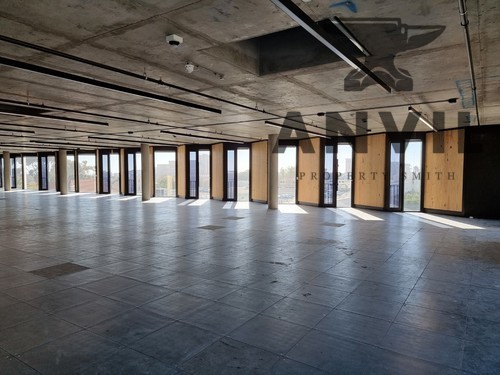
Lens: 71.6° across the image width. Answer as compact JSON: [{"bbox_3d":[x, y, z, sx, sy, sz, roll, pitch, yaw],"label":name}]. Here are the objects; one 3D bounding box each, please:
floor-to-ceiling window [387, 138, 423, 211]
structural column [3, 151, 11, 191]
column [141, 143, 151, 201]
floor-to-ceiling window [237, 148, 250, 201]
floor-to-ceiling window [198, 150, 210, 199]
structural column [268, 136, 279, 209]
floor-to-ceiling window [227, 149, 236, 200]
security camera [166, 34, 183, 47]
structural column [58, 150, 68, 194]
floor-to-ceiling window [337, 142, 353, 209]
[{"bbox_3d":[6.020,-0.490,13.500,1.300,2.860,0.130,0,2,6],"label":"floor-to-ceiling window"},{"bbox_3d":[-18.496,-1.227,26.435,0.390,3.000,0.390,2,3,33],"label":"structural column"},{"bbox_3d":[-5.496,-0.833,18.285,0.390,3.000,0.390,2,3,33],"label":"column"},{"bbox_3d":[-0.310,-0.669,17.640,0.720,2.720,0.100,0,2,4],"label":"floor-to-ceiling window"},{"bbox_3d":[-2.469,-0.732,18.940,0.660,2.720,0.100,0,2,4],"label":"floor-to-ceiling window"},{"bbox_3d":[0.985,-0.648,14.470,0.410,3.020,0.410,0,2,0],"label":"structural column"},{"bbox_3d":[-0.954,-0.643,17.691,0.580,2.660,0.100,0,2,4],"label":"floor-to-ceiling window"},{"bbox_3d":[-0.840,-1.643,3.882,0.130,0.100,0.130,2,3,33],"label":"security camera"},{"bbox_3d":[-12.046,-1.033,22.435,0.390,3.000,0.390,2,3,33],"label":"structural column"},{"bbox_3d":[4.060,-0.473,14.900,0.720,2.780,0.120,0,2,6],"label":"floor-to-ceiling window"}]

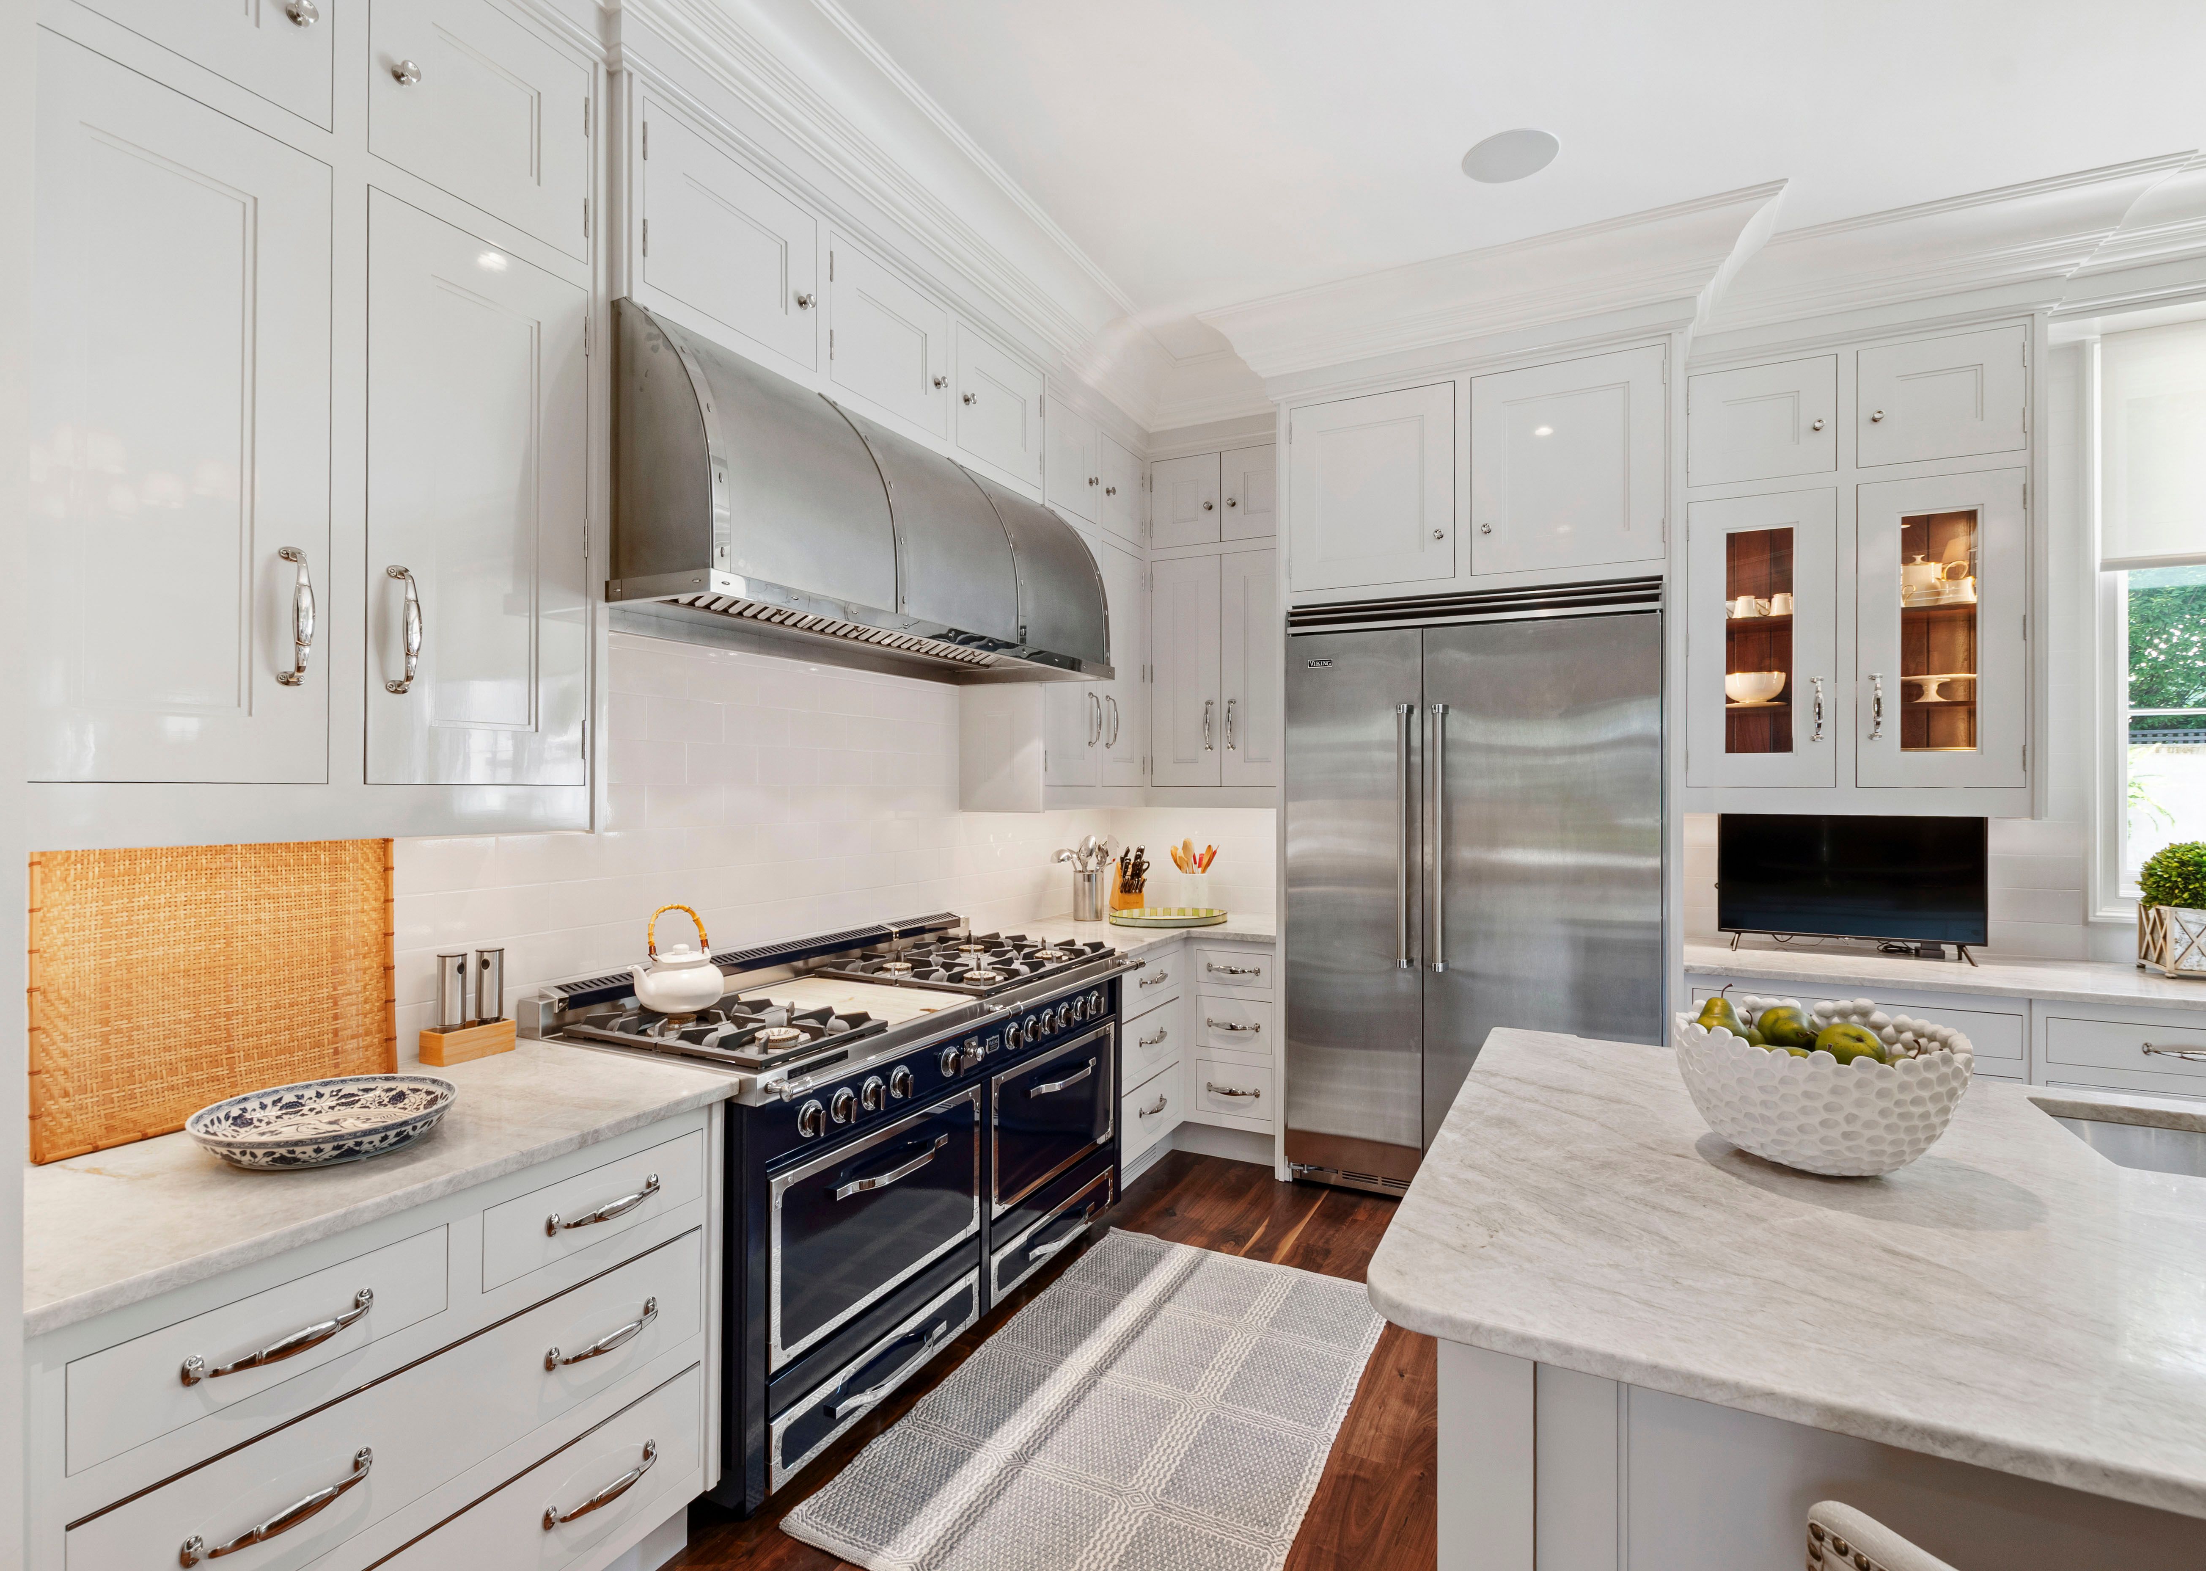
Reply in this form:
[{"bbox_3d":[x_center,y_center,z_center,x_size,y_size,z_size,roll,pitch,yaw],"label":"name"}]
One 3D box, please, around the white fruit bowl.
[{"bbox_3d":[1.117,0.478,1.527,0.386,0.203,0.386,0,0,28],"label":"white fruit bowl"}]

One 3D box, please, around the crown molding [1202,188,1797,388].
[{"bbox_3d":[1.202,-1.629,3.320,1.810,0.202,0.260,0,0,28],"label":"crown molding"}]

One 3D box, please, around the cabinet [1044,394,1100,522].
[{"bbox_3d":[-0.245,-1.203,3.735,0.310,0.375,0.364,0,0,28],"label":"cabinet"}]

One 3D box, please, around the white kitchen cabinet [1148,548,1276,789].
[{"bbox_3d":[0.551,-0.482,4.246,0.660,0.990,0.275,0,0,28],"label":"white kitchen cabinet"}]

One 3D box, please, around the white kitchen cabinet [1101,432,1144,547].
[{"bbox_3d":[-0.057,-1.210,4.129,0.320,0.380,0.380,0,0,28],"label":"white kitchen cabinet"}]

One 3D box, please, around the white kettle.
[{"bbox_3d":[-0.972,0.393,2.215,0.220,0.230,0.183,0,0,-40],"label":"white kettle"}]

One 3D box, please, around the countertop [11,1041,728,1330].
[{"bbox_3d":[-1.227,0.583,1.619,0.665,0.035,0.980,0,0,28],"label":"countertop"}]

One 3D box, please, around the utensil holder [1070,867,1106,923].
[{"bbox_3d":[-0.058,0.452,4.038,0.118,0.195,0.118,0,0,28],"label":"utensil holder"}]

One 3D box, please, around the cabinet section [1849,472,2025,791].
[{"bbox_3d":[2.657,-0.469,3.173,0.406,0.963,0.330,0,0,27],"label":"cabinet section"}]

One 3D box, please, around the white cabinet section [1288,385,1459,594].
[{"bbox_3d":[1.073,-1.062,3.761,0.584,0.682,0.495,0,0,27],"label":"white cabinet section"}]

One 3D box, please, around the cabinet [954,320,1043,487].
[{"bbox_3d":[-0.475,-1.208,3.251,0.340,0.376,0.487,0,0,28],"label":"cabinet"}]

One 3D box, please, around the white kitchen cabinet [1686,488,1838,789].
[{"bbox_3d":[2.245,-0.475,3.382,0.412,0.967,0.310,0,0,28],"label":"white kitchen cabinet"}]

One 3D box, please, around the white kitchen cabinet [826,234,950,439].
[{"bbox_3d":[-0.739,-1.230,2.812,0.351,0.390,0.505,0,0,28],"label":"white kitchen cabinet"}]

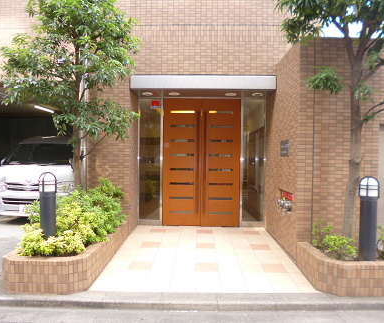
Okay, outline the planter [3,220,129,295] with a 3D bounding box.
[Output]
[{"bbox_3d":[-1.650,1.277,4.320,1.000,0.370,2.030,1,1,2],"label":"planter"}]

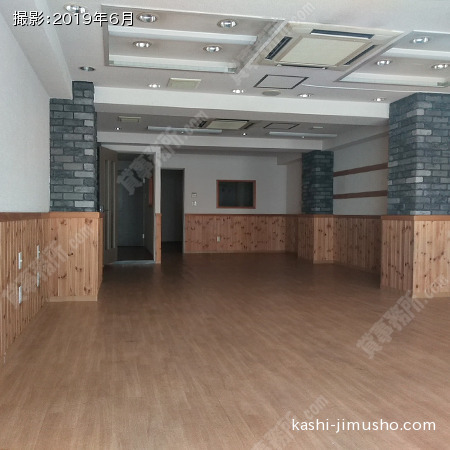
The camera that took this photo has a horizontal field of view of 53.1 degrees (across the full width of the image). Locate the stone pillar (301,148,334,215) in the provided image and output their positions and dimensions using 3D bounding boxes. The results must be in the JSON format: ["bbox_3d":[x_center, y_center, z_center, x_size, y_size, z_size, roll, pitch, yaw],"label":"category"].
[{"bbox_3d":[1.838,-0.809,8.896,0.385,1.215,0.593,0,2,-13],"label":"stone pillar"}]

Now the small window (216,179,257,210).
[{"bbox_3d":[0.284,-0.726,10.874,0.983,0.684,0.099,0,2,-13],"label":"small window"}]

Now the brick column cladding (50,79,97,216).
[{"bbox_3d":[-1.697,-0.851,5.101,0.461,1.407,0.474,0,2,-13],"label":"brick column cladding"}]

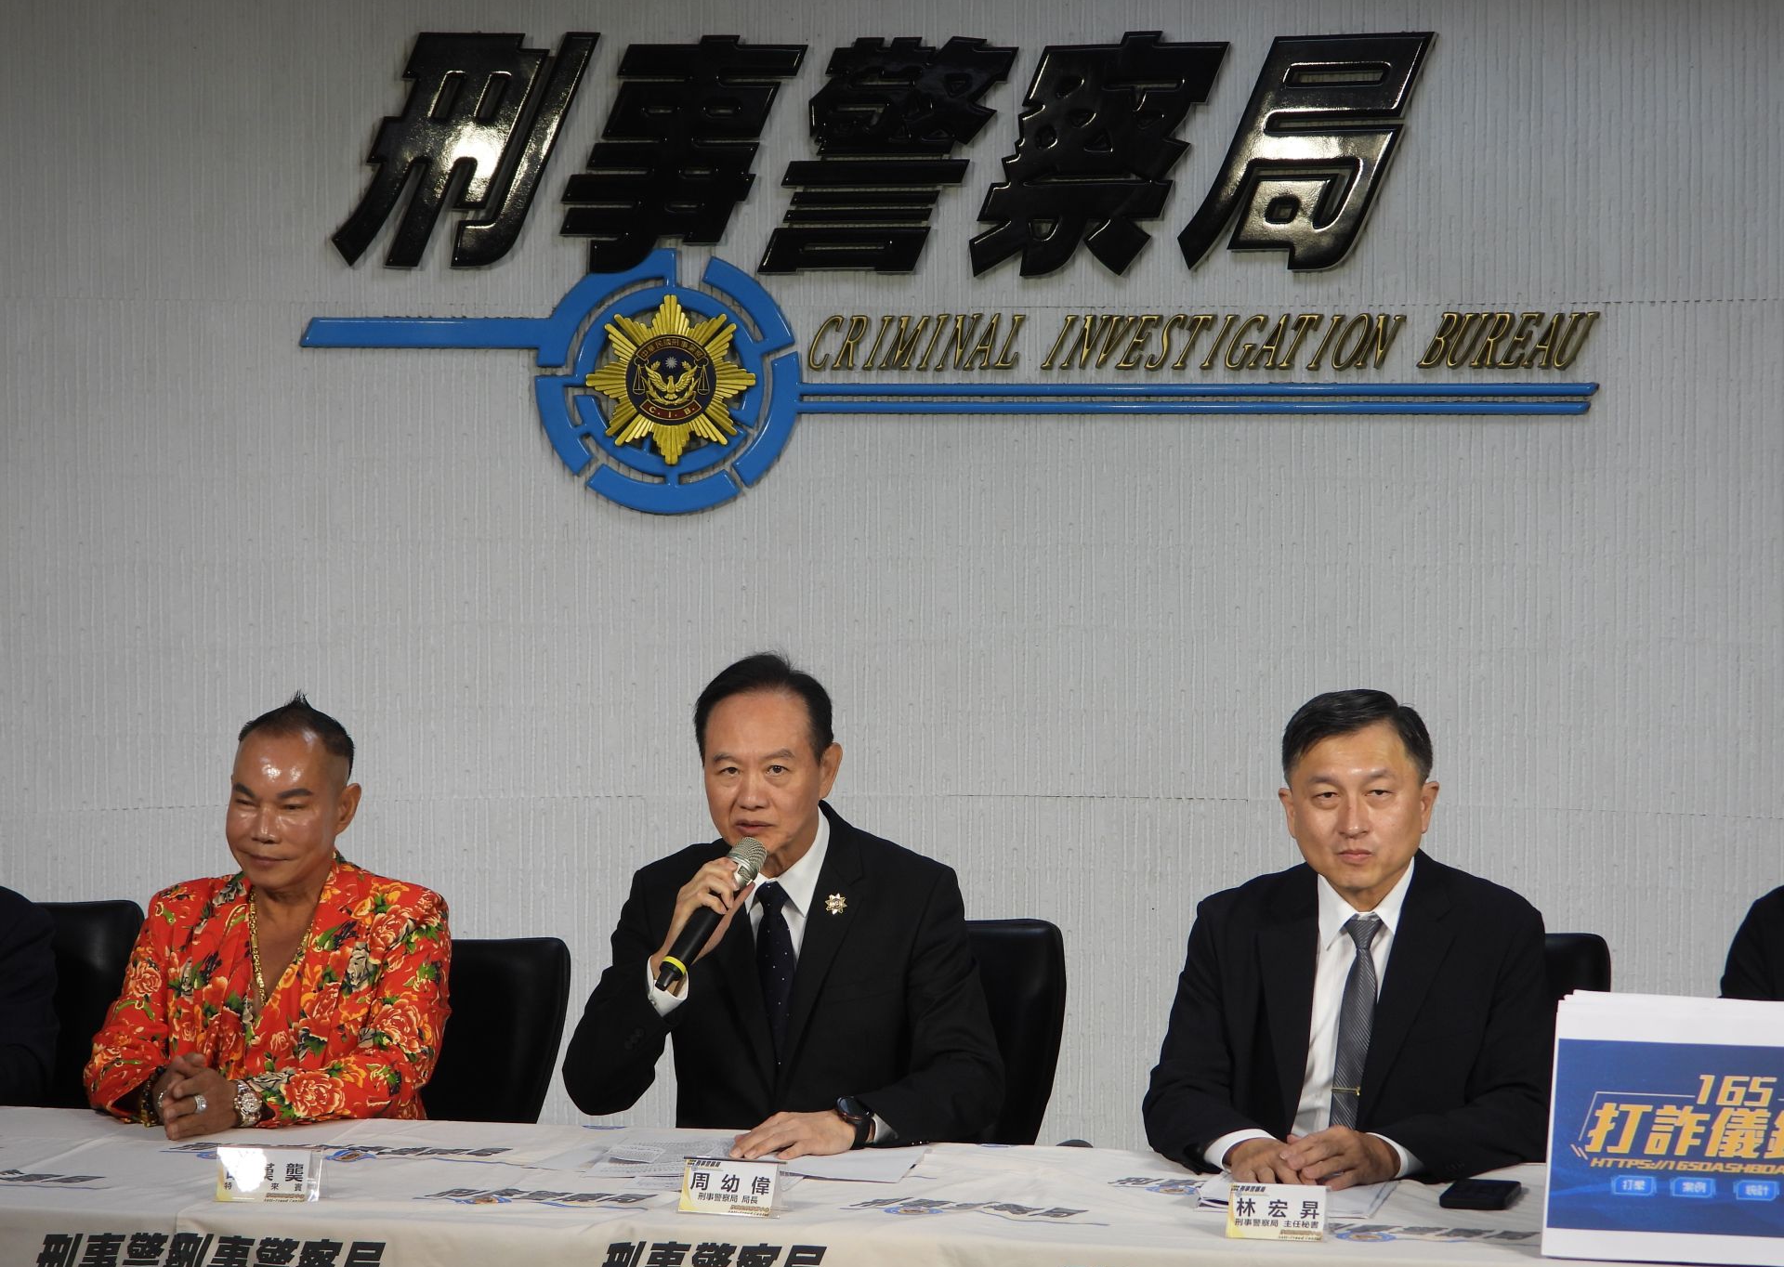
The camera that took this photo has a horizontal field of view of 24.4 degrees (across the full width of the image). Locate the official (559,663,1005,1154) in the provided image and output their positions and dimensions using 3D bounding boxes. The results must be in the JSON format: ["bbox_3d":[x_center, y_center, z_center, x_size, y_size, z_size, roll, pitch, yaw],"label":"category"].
[{"bbox_3d":[-0.150,0.705,5.159,0.550,1.350,0.720,1,3,13],"label":"official"}]

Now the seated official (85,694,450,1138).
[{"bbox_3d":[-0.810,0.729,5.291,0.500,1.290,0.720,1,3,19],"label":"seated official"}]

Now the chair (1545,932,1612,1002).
[{"bbox_3d":[0.660,0.892,5.228,0.620,0.980,0.640,1,3,12],"label":"chair"}]

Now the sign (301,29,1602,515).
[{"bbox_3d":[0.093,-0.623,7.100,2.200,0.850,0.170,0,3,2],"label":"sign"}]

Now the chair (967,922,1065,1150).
[{"bbox_3d":[-0.040,0.883,5.428,0.620,0.970,0.640,1,3,12],"label":"chair"}]

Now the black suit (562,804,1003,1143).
[{"bbox_3d":[-0.140,0.577,5.223,0.540,0.680,0.440,1,3,13],"label":"black suit"}]

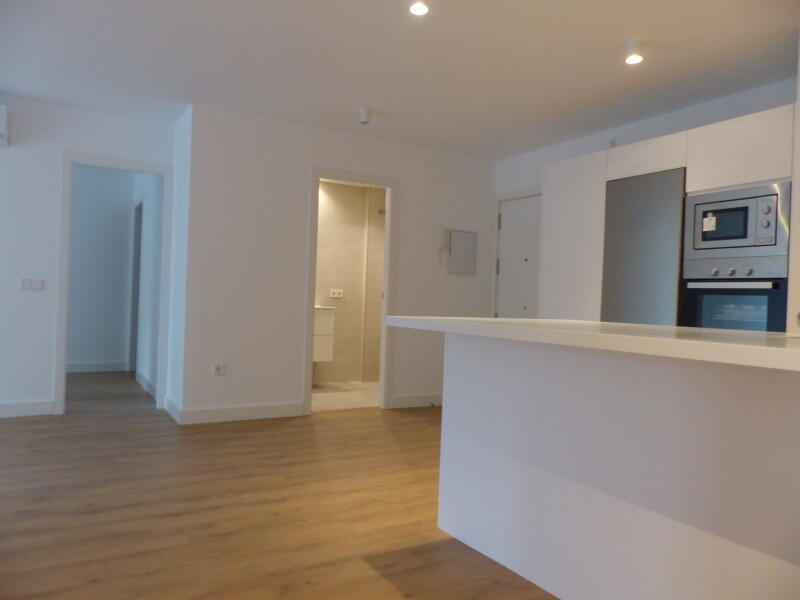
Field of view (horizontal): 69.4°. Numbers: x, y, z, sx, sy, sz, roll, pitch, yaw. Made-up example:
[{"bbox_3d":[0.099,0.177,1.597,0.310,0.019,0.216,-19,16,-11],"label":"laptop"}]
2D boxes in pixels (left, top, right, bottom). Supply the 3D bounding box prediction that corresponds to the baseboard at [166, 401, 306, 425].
[{"bbox_3d":[-1.276,0.934,4.736,0.993,0.108,0.015,2,1,-29],"label":"baseboard"}]

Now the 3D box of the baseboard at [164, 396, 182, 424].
[{"bbox_3d":[-1.873,0.911,4.799,0.015,0.108,0.682,2,1,-29],"label":"baseboard"}]

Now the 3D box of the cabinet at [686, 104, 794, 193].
[{"bbox_3d":[2.136,-0.828,3.404,0.560,0.382,0.602,2,1,-29],"label":"cabinet"}]

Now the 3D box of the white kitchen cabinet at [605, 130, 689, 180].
[{"bbox_3d":[1.843,-0.924,3.928,0.560,0.223,0.602,2,1,-29],"label":"white kitchen cabinet"}]

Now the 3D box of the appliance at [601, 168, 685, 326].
[{"bbox_3d":[1.814,0.116,3.940,0.580,1.855,0.594,2,1,-29],"label":"appliance"}]

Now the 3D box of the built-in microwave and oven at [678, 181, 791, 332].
[{"bbox_3d":[2.143,-0.144,3.498,0.500,0.985,0.600,2,0,-32],"label":"built-in microwave and oven"}]

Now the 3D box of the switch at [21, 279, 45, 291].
[{"bbox_3d":[-2.923,-0.120,4.604,0.164,0.089,0.012,2,1,-29],"label":"switch"}]

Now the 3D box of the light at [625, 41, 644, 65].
[{"bbox_3d":[1.272,-1.345,3.123,0.088,0.095,0.088,2,1,-29],"label":"light"}]

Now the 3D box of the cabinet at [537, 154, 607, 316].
[{"bbox_3d":[1.515,-0.008,4.476,0.580,2.089,0.625,2,1,-29],"label":"cabinet"}]

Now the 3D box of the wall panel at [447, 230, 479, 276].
[{"bbox_3d":[0.639,-0.466,5.764,0.363,0.433,0.030,2,1,-29],"label":"wall panel"}]

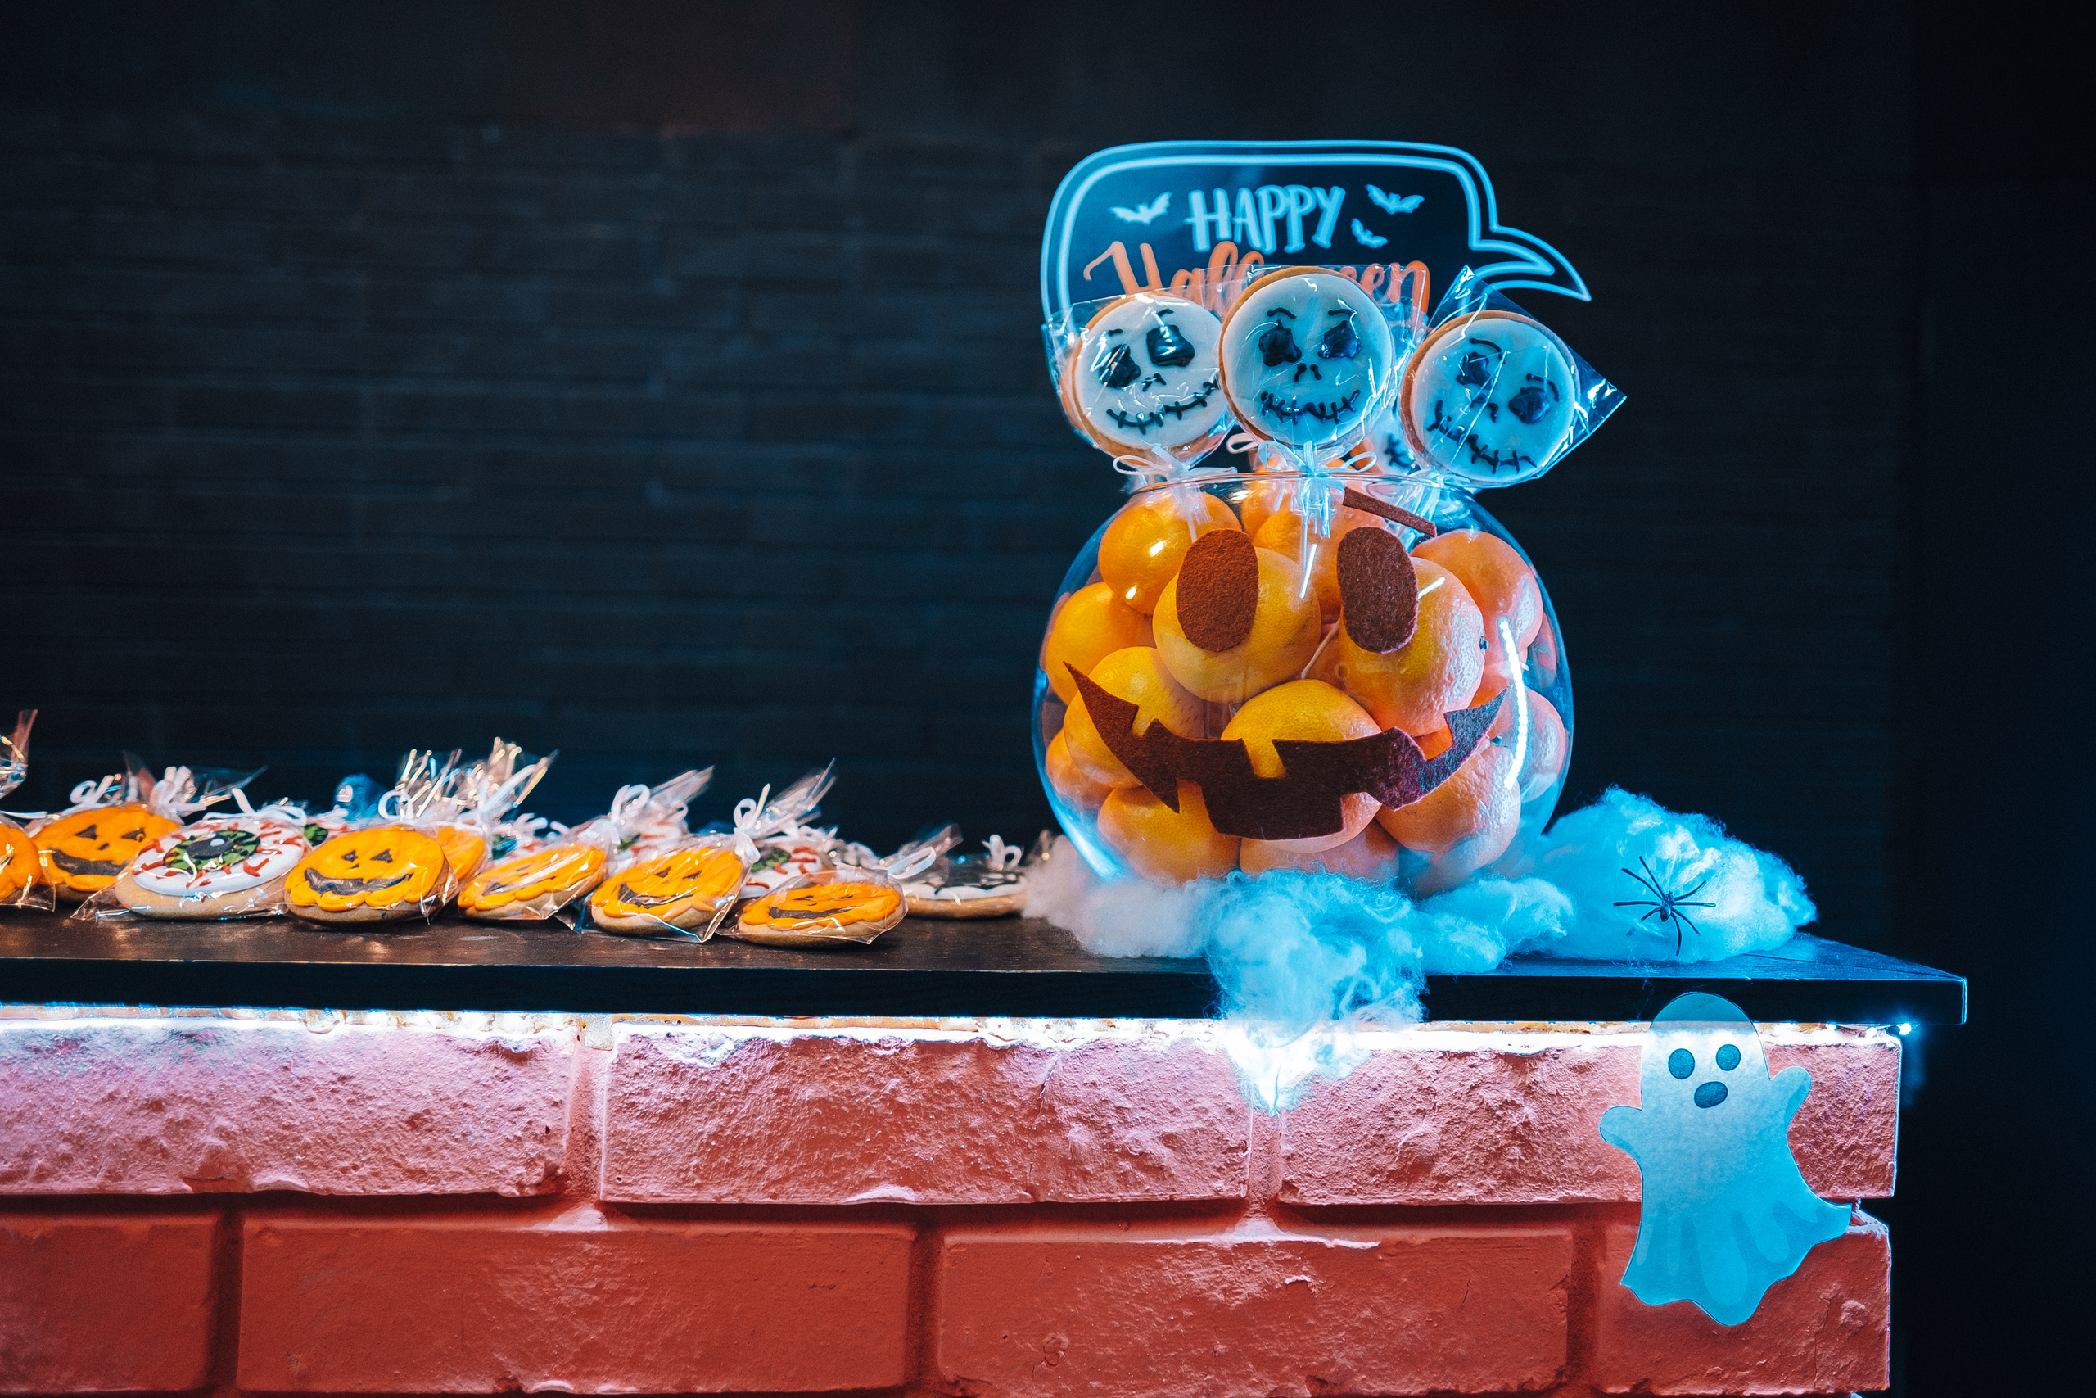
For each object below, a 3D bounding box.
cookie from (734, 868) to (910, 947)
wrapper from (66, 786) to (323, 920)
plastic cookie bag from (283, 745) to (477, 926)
[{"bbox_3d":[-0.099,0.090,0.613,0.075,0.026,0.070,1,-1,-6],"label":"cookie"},{"bbox_3d":[-0.415,0.075,0.685,0.100,0.052,0.092,1,-1,-9],"label":"wrapper"},{"bbox_3d":[-0.322,0.064,0.675,0.080,0.074,0.088,1,-1,-6],"label":"plastic cookie bag"}]

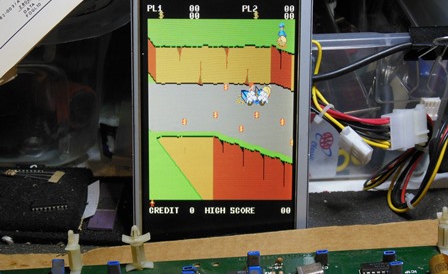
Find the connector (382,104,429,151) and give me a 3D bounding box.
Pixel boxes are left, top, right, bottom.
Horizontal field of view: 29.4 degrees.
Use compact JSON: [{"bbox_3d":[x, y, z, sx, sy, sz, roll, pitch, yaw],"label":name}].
[{"bbox_3d":[0.112,-0.006,0.531,0.029,0.024,0.011,-10,12,-29],"label":"connector"}]

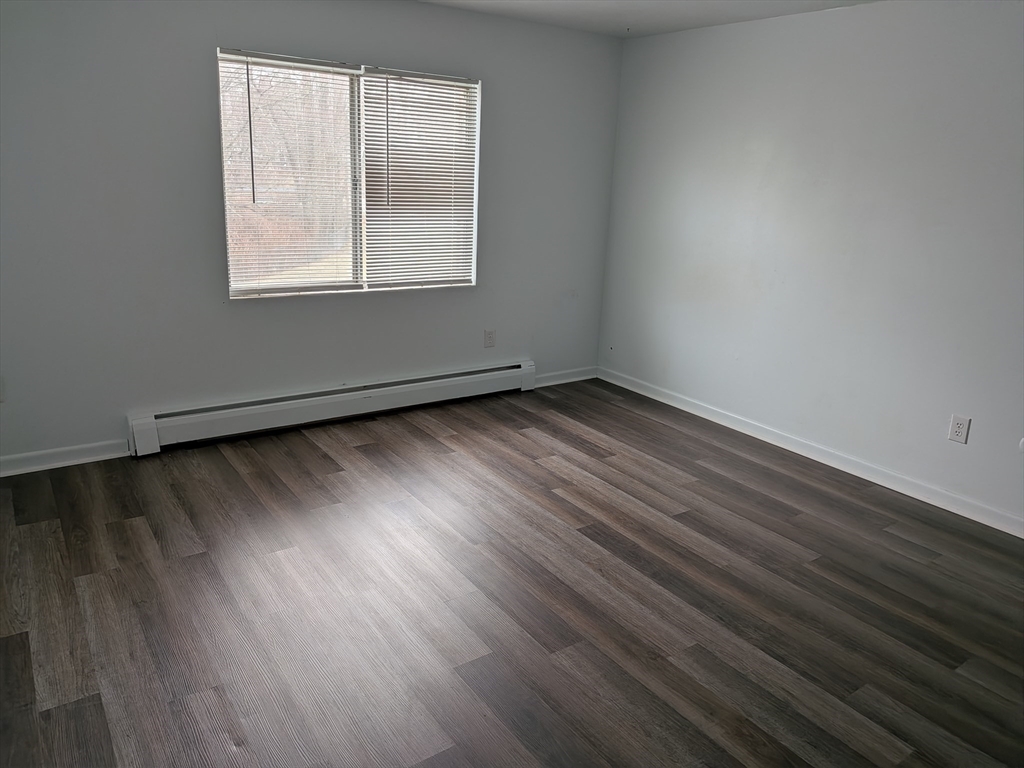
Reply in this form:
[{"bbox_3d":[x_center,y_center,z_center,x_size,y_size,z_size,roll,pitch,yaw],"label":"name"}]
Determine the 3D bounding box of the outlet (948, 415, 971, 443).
[{"bbox_3d":[2.108,0.214,3.340,0.008,0.122,0.079,-9,20,-34],"label":"outlet"}]

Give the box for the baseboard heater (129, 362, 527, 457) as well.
[{"bbox_3d":[-0.878,0.105,4.240,2.505,0.208,0.075,-9,20,-34],"label":"baseboard heater"}]

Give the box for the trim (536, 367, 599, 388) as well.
[{"bbox_3d":[0.395,-0.051,5.192,0.635,0.084,0.015,-9,20,-34],"label":"trim"}]

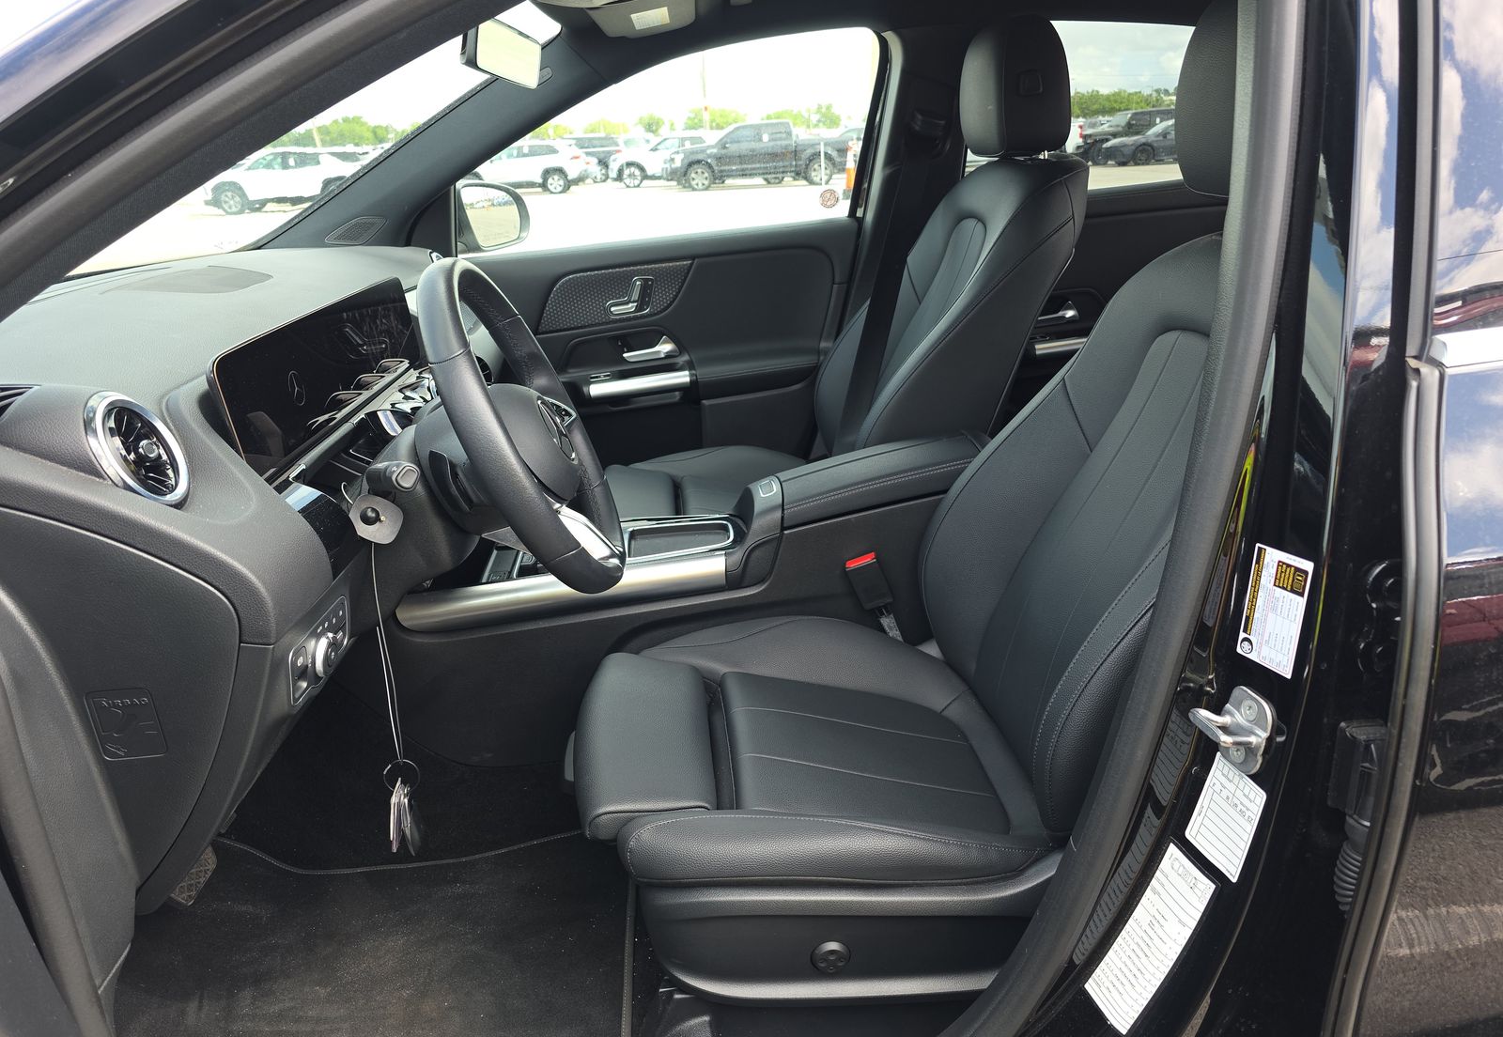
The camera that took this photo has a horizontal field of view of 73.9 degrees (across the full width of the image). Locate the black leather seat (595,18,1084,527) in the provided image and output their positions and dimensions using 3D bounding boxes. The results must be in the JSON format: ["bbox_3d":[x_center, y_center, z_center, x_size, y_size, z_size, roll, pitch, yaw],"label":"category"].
[{"bbox_3d":[0.123,-0.350,1.788,0.825,0.965,0.530,-4,21,-4],"label":"black leather seat"}]

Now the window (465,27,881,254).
[{"bbox_3d":[-0.183,-0.743,1.990,0.865,0.413,0.050,-4,42,-4],"label":"window"}]

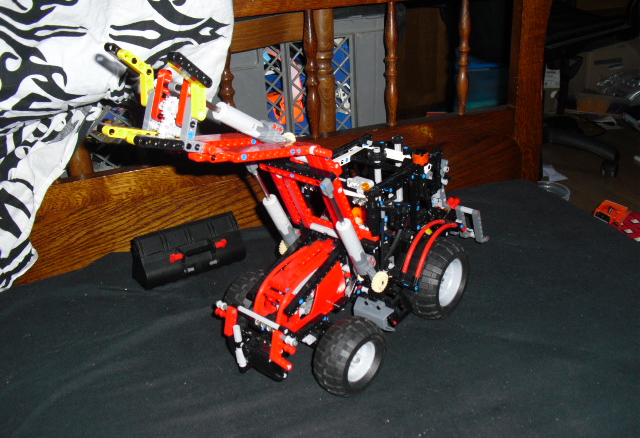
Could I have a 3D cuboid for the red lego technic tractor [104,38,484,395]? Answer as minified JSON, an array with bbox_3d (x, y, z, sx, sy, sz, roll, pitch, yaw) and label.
[{"bbox_3d":[0.013,-0.031,0.664,0.164,0.355,0.456,18,33,37],"label":"red lego technic tractor"}]

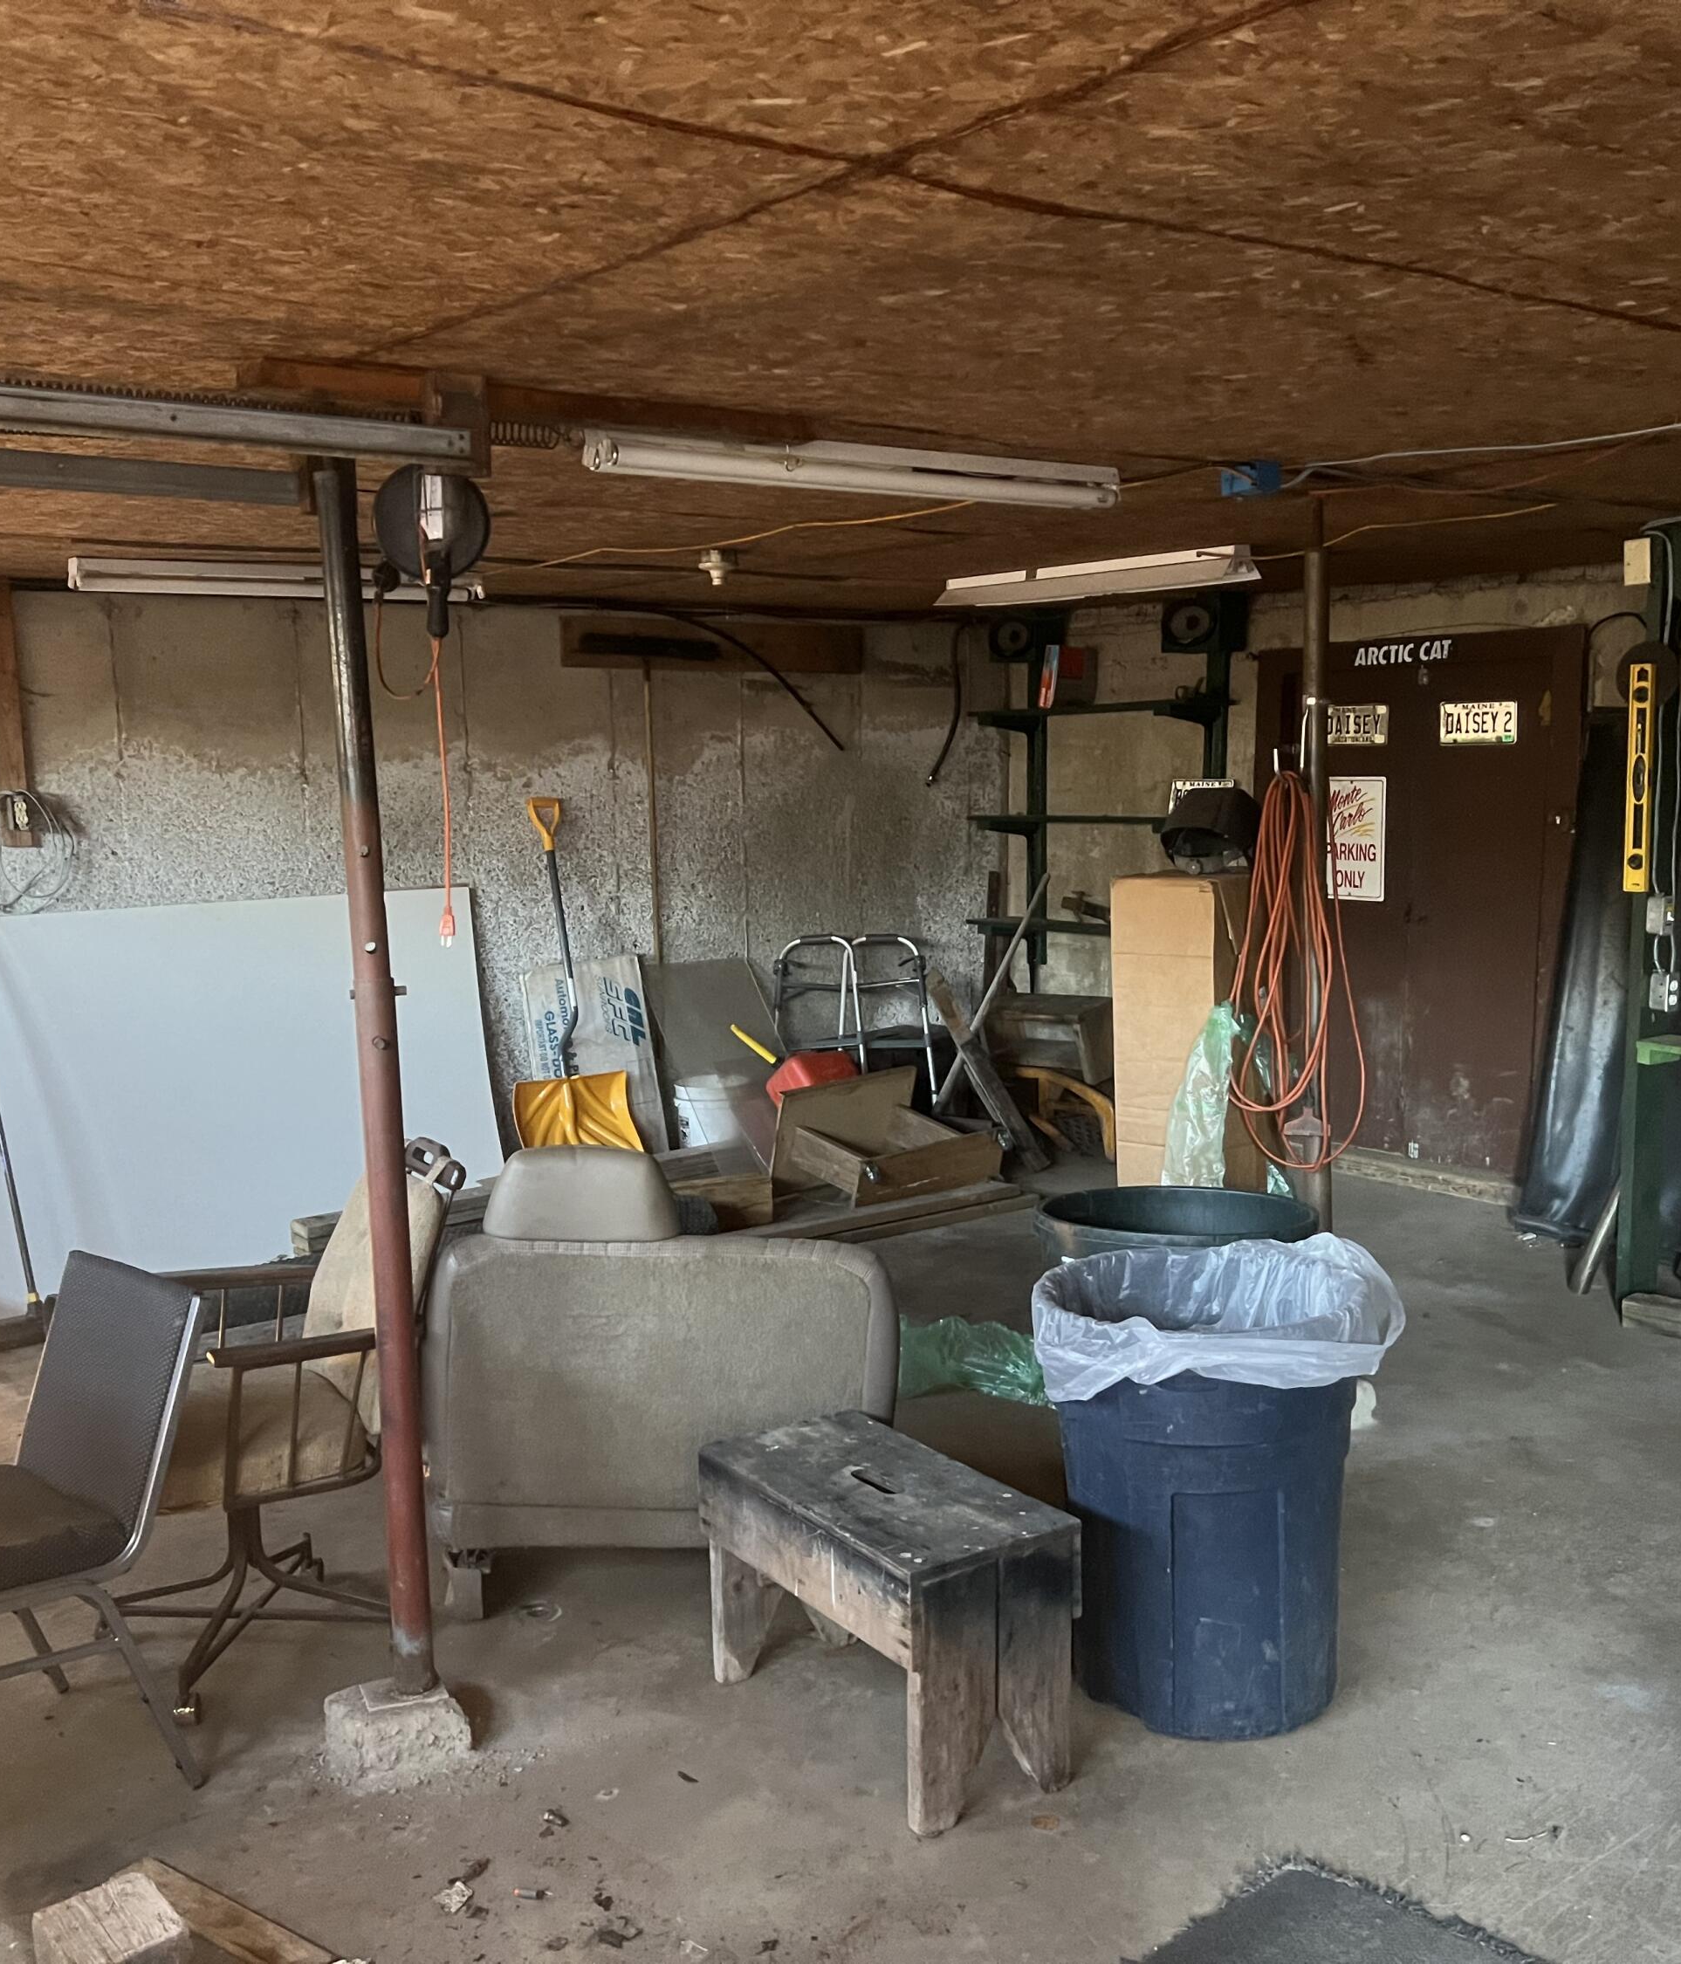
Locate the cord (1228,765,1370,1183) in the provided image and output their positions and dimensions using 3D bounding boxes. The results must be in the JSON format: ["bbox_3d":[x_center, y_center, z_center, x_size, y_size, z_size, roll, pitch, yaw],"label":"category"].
[{"bbox_3d":[1.097,-0.027,4.720,0.335,0.955,0.160,0,8,13],"label":"cord"}]

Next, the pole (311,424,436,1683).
[{"bbox_3d":[-0.740,0.167,3.127,0.075,2.010,0.075,-7,9,-38],"label":"pole"}]

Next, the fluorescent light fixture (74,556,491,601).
[{"bbox_3d":[-1.594,-1.155,5.699,1.220,0.085,0.120,-7,9,-36],"label":"fluorescent light fixture"}]

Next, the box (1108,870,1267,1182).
[{"bbox_3d":[0.998,0.310,5.580,0.300,1.210,0.370,3,9,31],"label":"box"}]

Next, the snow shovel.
[{"bbox_3d":[-0.994,0.023,7.224,0.470,1.400,0.210,-6,0,-38],"label":"snow shovel"}]

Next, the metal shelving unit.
[{"bbox_3d":[1.063,-0.691,8.076,0.360,1.400,1.200,-7,9,-38],"label":"metal shelving unit"}]

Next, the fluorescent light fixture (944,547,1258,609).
[{"bbox_3d":[0.750,-1.211,5.936,0.160,0.090,1.230,-7,9,-38],"label":"fluorescent light fixture"}]

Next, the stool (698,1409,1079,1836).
[{"bbox_3d":[0.070,1.036,3.264,0.315,0.412,0.620,-6,9,-33],"label":"stool"}]

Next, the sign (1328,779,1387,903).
[{"bbox_3d":[1.903,-0.529,7.334,0.010,0.457,0.305,-7,9,-38],"label":"sign"}]

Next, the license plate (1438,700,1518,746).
[{"bbox_3d":[2.173,-0.879,6.706,0.010,0.152,0.305,-7,9,-36],"label":"license plate"}]

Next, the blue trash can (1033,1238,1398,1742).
[{"bbox_3d":[0.636,0.853,3.384,0.585,0.715,0.585,0,8,11],"label":"blue trash can"}]

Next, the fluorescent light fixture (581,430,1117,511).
[{"bbox_3d":[0.071,-1.017,3.916,1.230,0.090,0.115,-5,8,-32],"label":"fluorescent light fixture"}]

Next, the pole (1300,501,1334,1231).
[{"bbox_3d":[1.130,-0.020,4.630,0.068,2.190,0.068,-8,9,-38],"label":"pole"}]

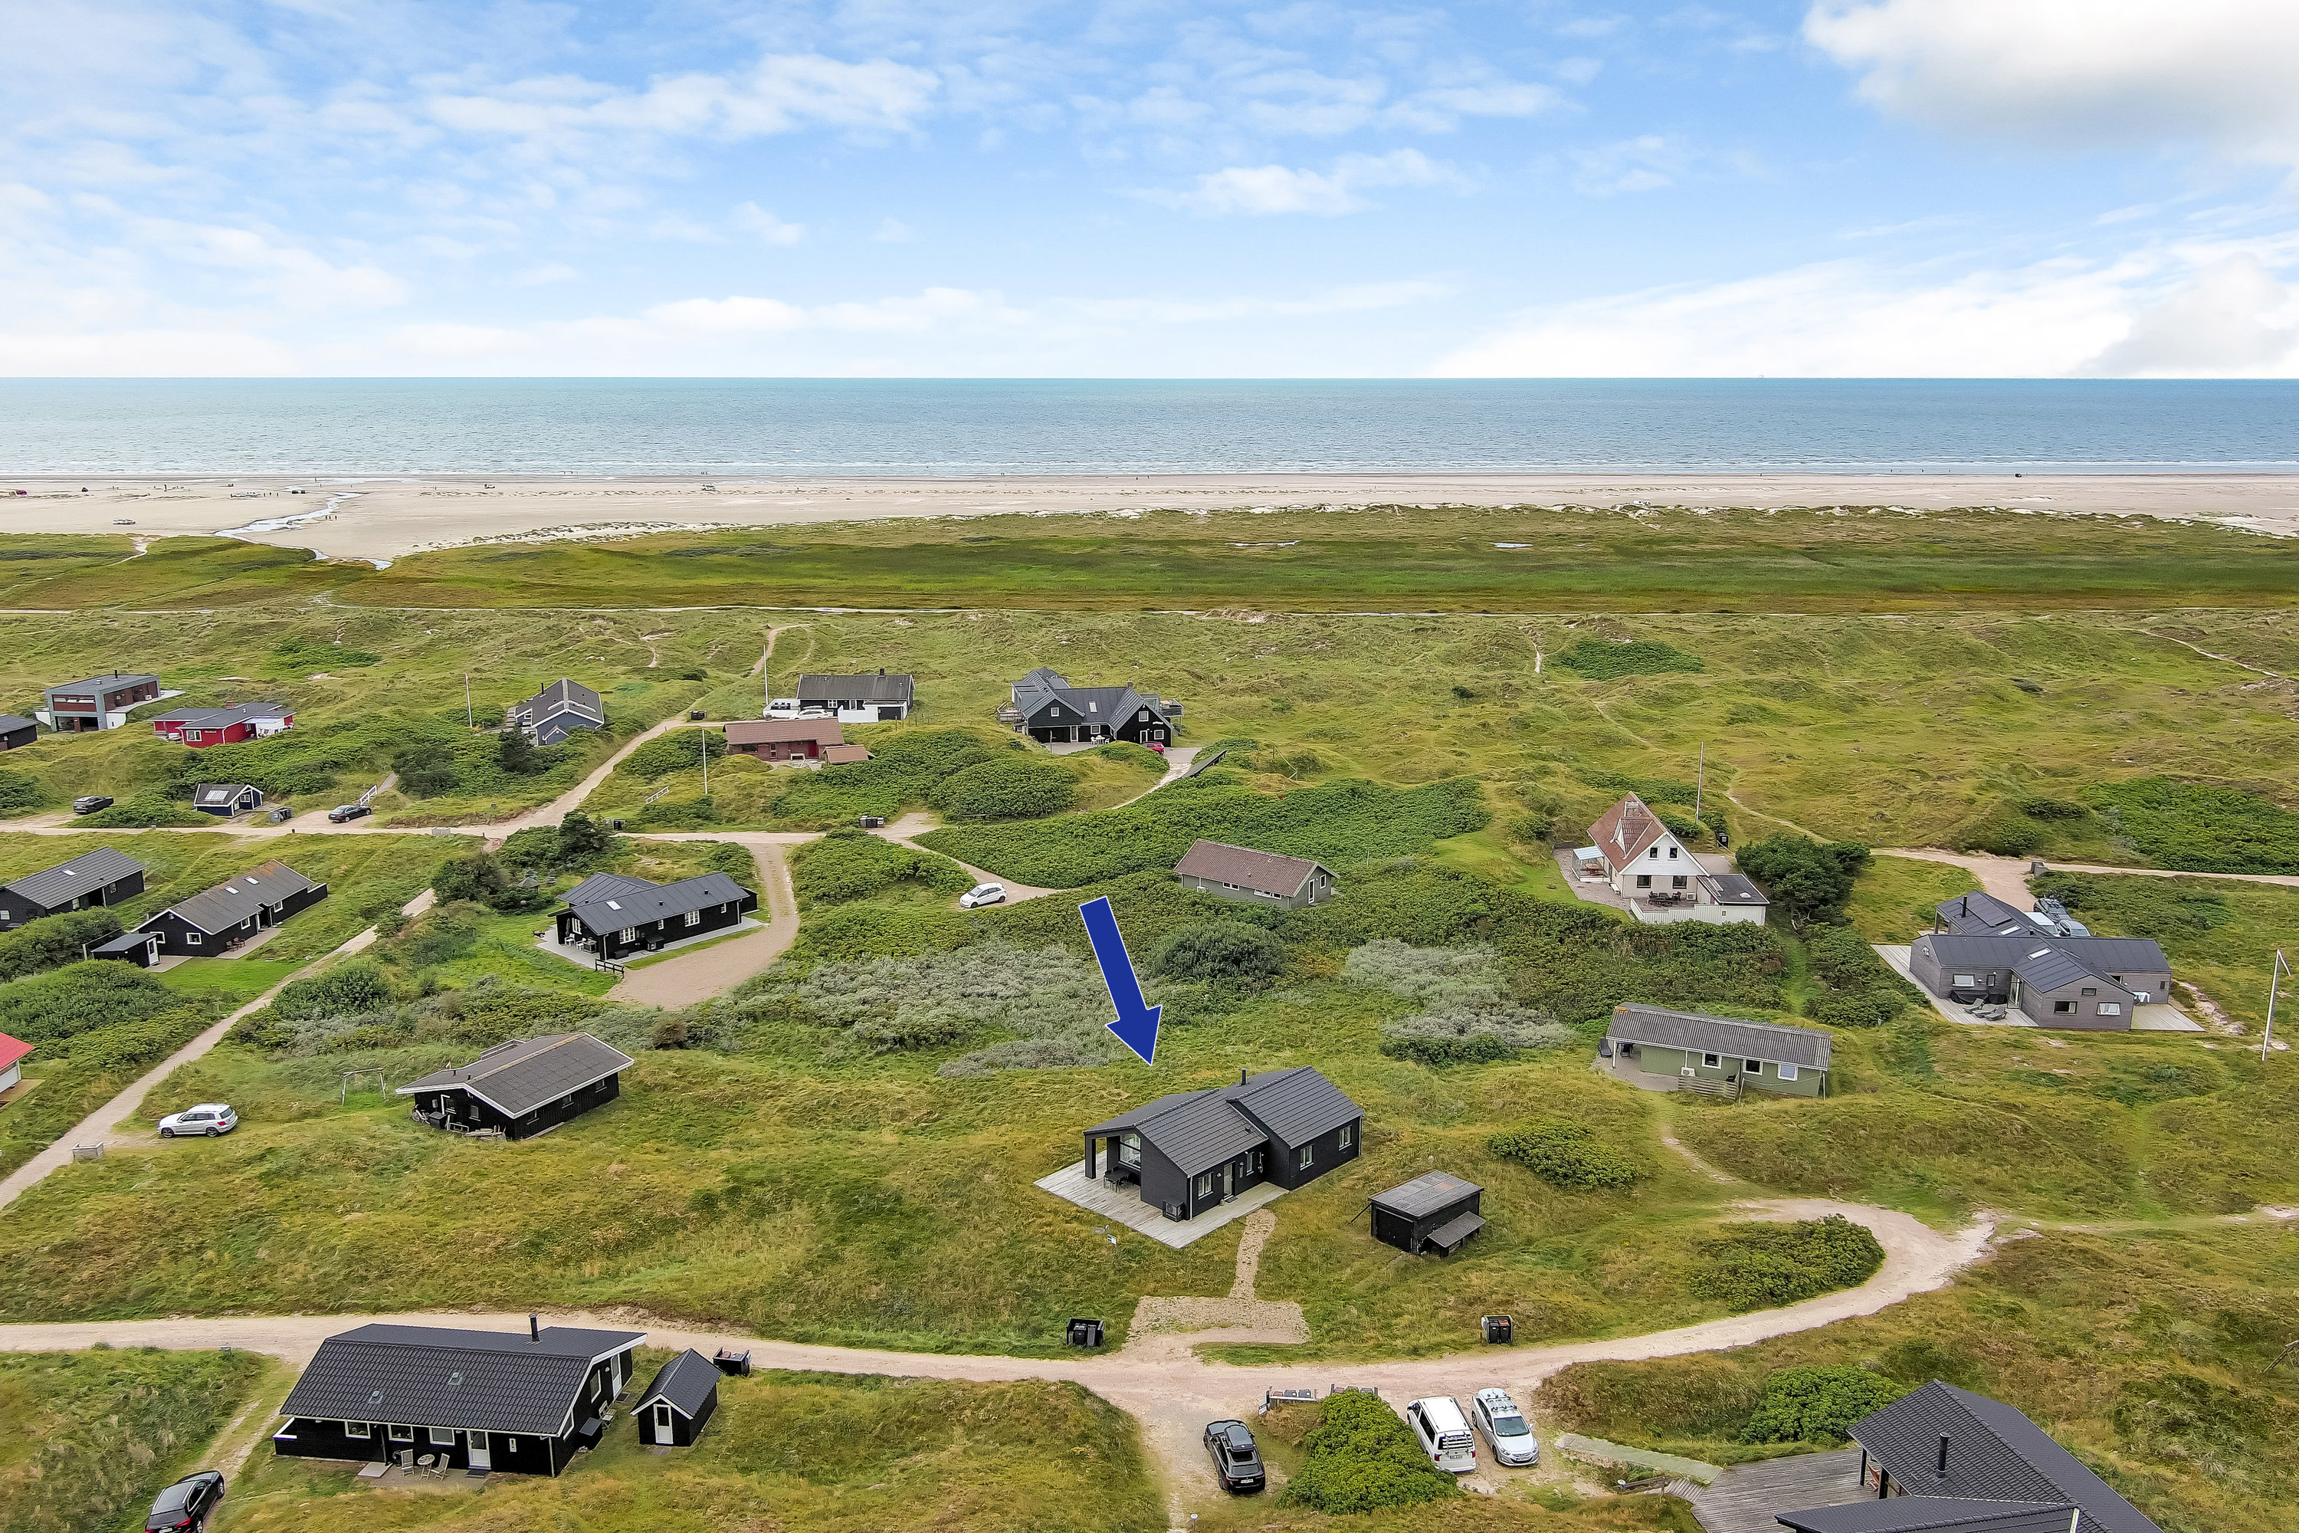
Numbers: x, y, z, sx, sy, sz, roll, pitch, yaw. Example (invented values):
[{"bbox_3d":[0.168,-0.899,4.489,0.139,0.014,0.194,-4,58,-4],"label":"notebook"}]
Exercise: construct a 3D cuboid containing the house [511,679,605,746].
[{"bbox_3d":[-77.680,-7.280,243.830,10.800,4.700,23.700,-4,13,-17],"label":"house"}]

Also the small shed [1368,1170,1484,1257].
[{"bbox_3d":[15.588,24.612,101.605,5.560,2.320,4.300,-11,16,-41],"label":"small shed"}]

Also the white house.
[{"bbox_3d":[47.480,8.170,171.740,13.000,6.500,24.200,1,12,3],"label":"white house"}]

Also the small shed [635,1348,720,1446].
[{"bbox_3d":[-21.398,28.676,84.090,2.740,2.670,3.870,1,12,7],"label":"small shed"}]

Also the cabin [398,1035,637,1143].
[{"bbox_3d":[-40.365,20.063,118.705,10.200,3.400,10.100,7,14,28],"label":"cabin"}]

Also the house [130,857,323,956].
[{"bbox_3d":[-78.401,11.738,158.408,7.050,4.040,17.180,1,12,5],"label":"house"}]

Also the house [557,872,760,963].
[{"bbox_3d":[-43.220,11.770,158.200,11.600,4.100,16.300,10,16,40],"label":"house"}]

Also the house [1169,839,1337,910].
[{"bbox_3d":[9.456,9.477,163.365,12.750,4.100,6.970,9,15,38],"label":"house"}]

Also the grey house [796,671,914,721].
[{"bbox_3d":[-39.400,-9.670,249.290,14.600,5.100,11.000,0,12,0],"label":"grey house"}]

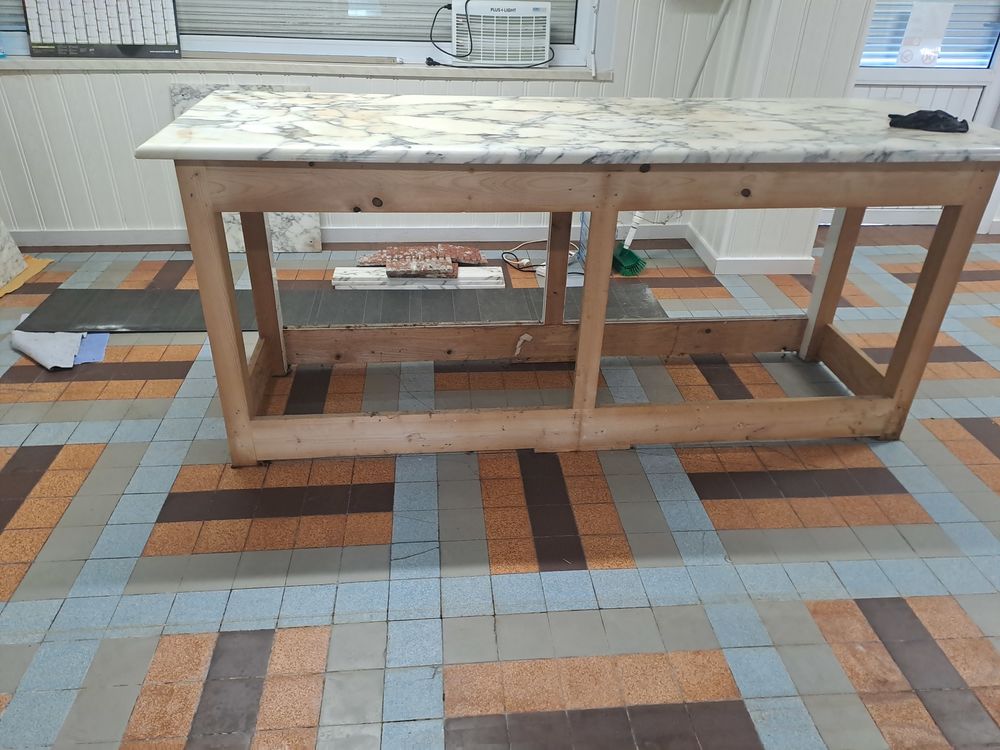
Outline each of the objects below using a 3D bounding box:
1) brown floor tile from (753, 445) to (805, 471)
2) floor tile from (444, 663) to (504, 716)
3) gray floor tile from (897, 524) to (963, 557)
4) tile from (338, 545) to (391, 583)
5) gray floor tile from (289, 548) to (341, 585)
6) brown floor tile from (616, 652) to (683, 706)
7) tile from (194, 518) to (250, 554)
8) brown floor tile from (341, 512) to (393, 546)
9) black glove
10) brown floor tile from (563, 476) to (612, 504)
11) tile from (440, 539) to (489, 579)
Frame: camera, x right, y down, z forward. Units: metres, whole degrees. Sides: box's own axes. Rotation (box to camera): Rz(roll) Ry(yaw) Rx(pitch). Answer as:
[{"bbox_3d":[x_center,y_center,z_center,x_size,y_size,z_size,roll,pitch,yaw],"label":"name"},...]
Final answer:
[{"bbox_3d":[0.841,0.253,2.184,0.120,0.010,0.120,-1,30,-5],"label":"brown floor tile"},{"bbox_3d":[-0.047,0.553,1.265,0.103,0.011,0.103,-1,31,-5],"label":"floor tile"},{"bbox_3d":[1.119,0.434,1.890,0.120,0.010,0.120,-1,30,-5],"label":"gray floor tile"},{"bbox_3d":[-0.328,0.464,1.760,0.120,0.010,0.120,-1,30,-5],"label":"tile"},{"bbox_3d":[-0.383,0.403,1.503,0.103,0.011,0.103,-1,31,-5],"label":"gray floor tile"},{"bbox_3d":[0.318,0.656,1.560,0.124,0.010,0.124,-1,31,-5],"label":"brown floor tile"},{"bbox_3d":[-0.702,0.412,1.829,0.120,0.010,0.120,-1,30,-5],"label":"tile"},{"bbox_3d":[-0.292,0.347,1.603,0.103,0.011,0.103,-1,31,-5],"label":"brown floor tile"},{"bbox_3d":[1.420,-0.849,2.407,0.218,0.040,0.110,8,31,10],"label":"black glove"},{"bbox_3d":[0.293,0.386,2.389,0.142,0.012,0.142,-1,31,-5],"label":"brown floor tile"},{"bbox_3d":[-0.091,0.470,1.829,0.122,0.010,0.122,-1,31,-5],"label":"tile"}]

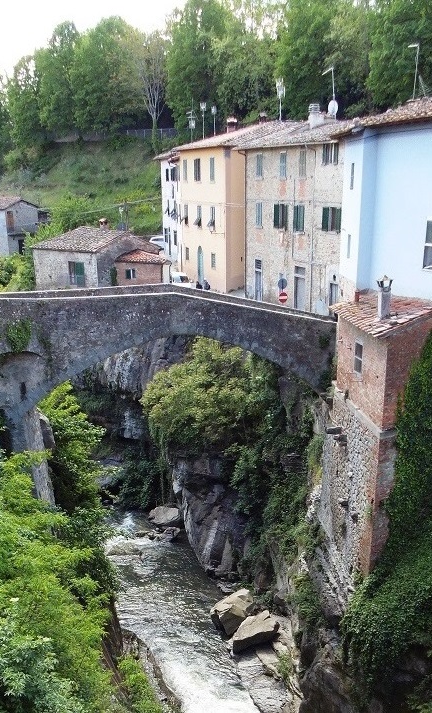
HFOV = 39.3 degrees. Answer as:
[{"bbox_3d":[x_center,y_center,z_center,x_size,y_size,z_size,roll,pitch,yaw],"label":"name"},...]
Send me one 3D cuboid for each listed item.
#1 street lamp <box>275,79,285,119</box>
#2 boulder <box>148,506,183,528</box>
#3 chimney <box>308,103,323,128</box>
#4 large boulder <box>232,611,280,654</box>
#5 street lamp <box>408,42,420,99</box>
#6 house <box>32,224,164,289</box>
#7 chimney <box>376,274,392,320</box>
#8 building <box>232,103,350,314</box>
[{"bbox_3d":[4.017,-15.994,37.659,0.650,2.432,0.500,11,19,37],"label":"street lamp"},{"bbox_3d":[-3.225,10.049,37.862,1.950,1.000,1.500,-6,16,-19],"label":"boulder"},{"bbox_3d":[5.593,-13.585,34.165,0.650,1.322,0.620,-13,19,-38],"label":"chimney"},{"bbox_3d":[2.020,13.338,29.437,2.000,1.200,1.500,-11,18,-34],"label":"large boulder"},{"bbox_3d":[9.563,-13.624,28.989,0.650,2.513,0.200,-2,15,-5],"label":"street lamp"},{"bbox_3d":[-8.937,-7.587,46.380,6.894,4.300,7.001,10,18,35],"label":"house"},{"bbox_3d":[6.771,-2.355,24.226,0.500,1.780,0.500,-2,15,-5],"label":"chimney"},{"bbox_3d":[7.190,-8.474,34.833,8.400,10.500,7.600,-12,19,-37],"label":"building"}]

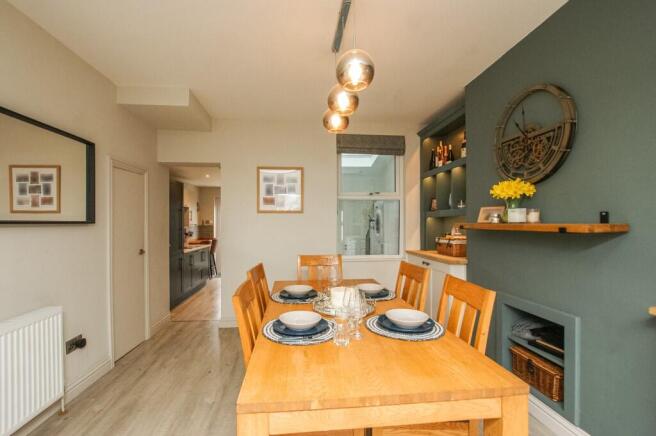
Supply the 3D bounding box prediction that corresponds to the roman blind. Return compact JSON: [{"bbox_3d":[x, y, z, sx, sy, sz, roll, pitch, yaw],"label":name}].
[{"bbox_3d":[0.561,-0.952,3.627,0.910,0.277,0.080,0,-1,-6],"label":"roman blind"}]

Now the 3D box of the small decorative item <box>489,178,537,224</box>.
[{"bbox_3d":[1.272,-0.120,1.873,0.230,0.300,0.260,0,-1,-6],"label":"small decorative item"}]

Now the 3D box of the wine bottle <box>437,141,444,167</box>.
[{"bbox_3d":[1.355,-0.747,3.286,0.080,0.325,0.080,0,-1,-7],"label":"wine bottle"}]

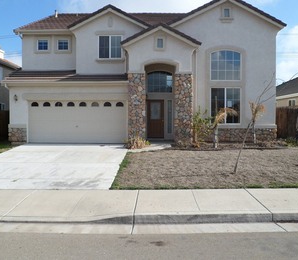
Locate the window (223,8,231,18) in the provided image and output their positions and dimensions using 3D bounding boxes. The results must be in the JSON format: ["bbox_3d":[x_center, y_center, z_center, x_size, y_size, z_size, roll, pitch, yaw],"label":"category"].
[{"bbox_3d":[3.874,-5.802,13.464,0.387,0.487,0.100,0,1,0],"label":"window"}]

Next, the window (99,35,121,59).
[{"bbox_3d":[-1.960,-4.154,13.594,1.165,1.182,0.100,0,2,0],"label":"window"}]

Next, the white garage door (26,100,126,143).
[{"bbox_3d":[-3.513,-0.396,13.396,4.882,2.125,0.100,0,1,0],"label":"white garage door"}]

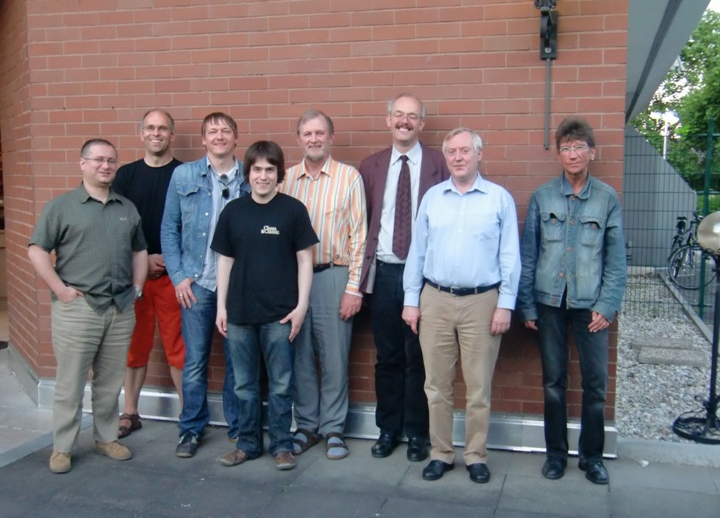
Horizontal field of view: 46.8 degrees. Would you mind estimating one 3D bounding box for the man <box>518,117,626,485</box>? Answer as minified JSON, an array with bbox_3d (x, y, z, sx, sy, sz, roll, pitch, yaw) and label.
[{"bbox_3d":[1.079,0.200,4.229,0.545,1.810,0.330,1,5,15],"label":"man"}]

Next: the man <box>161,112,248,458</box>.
[{"bbox_3d":[-0.854,0.126,4.655,0.530,1.872,0.380,-2,5,-24],"label":"man"}]

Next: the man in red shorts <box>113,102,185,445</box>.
[{"bbox_3d":[-1.239,0.079,4.963,0.500,1.914,0.340,-1,5,-12],"label":"man in red shorts"}]

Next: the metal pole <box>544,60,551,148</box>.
[{"bbox_3d":[1.000,-0.824,4.428,0.022,0.479,0.022,2,5,15],"label":"metal pole"}]

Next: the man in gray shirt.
[{"bbox_3d":[-1.432,0.227,4.393,0.580,1.708,0.400,-2,5,-30],"label":"man in gray shirt"}]

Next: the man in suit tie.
[{"bbox_3d":[0.244,0.094,4.542,0.510,1.964,0.330,1,5,10],"label":"man in suit tie"}]

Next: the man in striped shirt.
[{"bbox_3d":[-0.217,0.134,4.566,0.510,1.877,0.340,1,5,10],"label":"man in striped shirt"}]

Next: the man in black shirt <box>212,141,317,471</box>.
[{"bbox_3d":[-0.499,0.236,4.393,0.545,1.699,0.340,0,5,-3],"label":"man in black shirt"}]

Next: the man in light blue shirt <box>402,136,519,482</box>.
[{"bbox_3d":[0.516,0.224,4.221,0.580,1.760,0.340,2,5,16],"label":"man in light blue shirt"}]

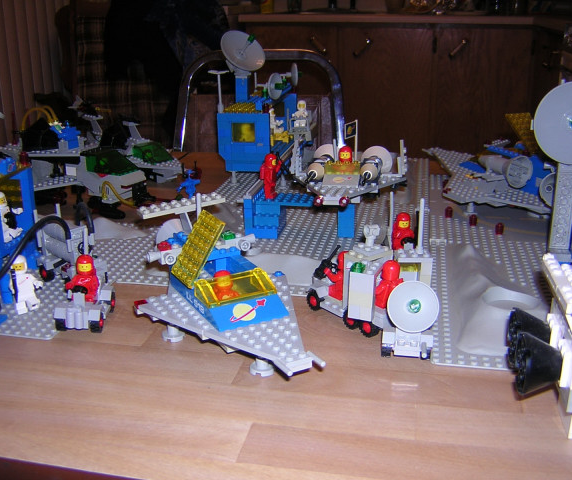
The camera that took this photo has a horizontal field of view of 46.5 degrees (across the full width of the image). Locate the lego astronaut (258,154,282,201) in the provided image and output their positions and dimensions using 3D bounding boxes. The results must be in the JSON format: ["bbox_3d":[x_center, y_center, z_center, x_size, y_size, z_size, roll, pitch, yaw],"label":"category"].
[{"bbox_3d":[-0.015,-0.062,0.655,0.020,0.042,0.023,5,19,16],"label":"lego astronaut"}]

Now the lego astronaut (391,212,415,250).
[{"bbox_3d":[0.101,-0.007,0.575,0.025,0.036,0.024,-6,19,-16],"label":"lego astronaut"}]

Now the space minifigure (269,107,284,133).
[{"bbox_3d":[-0.013,-0.149,0.840,0.023,0.033,0.023,4,19,13],"label":"space minifigure"}]

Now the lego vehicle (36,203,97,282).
[{"bbox_3d":[-0.181,0.005,0.565,0.058,0.062,0.034,14,24,37],"label":"lego vehicle"}]

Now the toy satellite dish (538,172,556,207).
[{"bbox_3d":[0.242,-0.045,0.605,0.035,0.035,0.010,-9,20,-23],"label":"toy satellite dish"}]

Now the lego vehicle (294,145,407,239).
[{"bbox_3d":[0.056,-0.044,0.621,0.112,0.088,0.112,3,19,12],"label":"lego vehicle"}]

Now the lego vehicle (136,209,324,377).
[{"bbox_3d":[-0.033,0.034,0.438,0.112,0.085,0.174,-11,21,-27],"label":"lego vehicle"}]

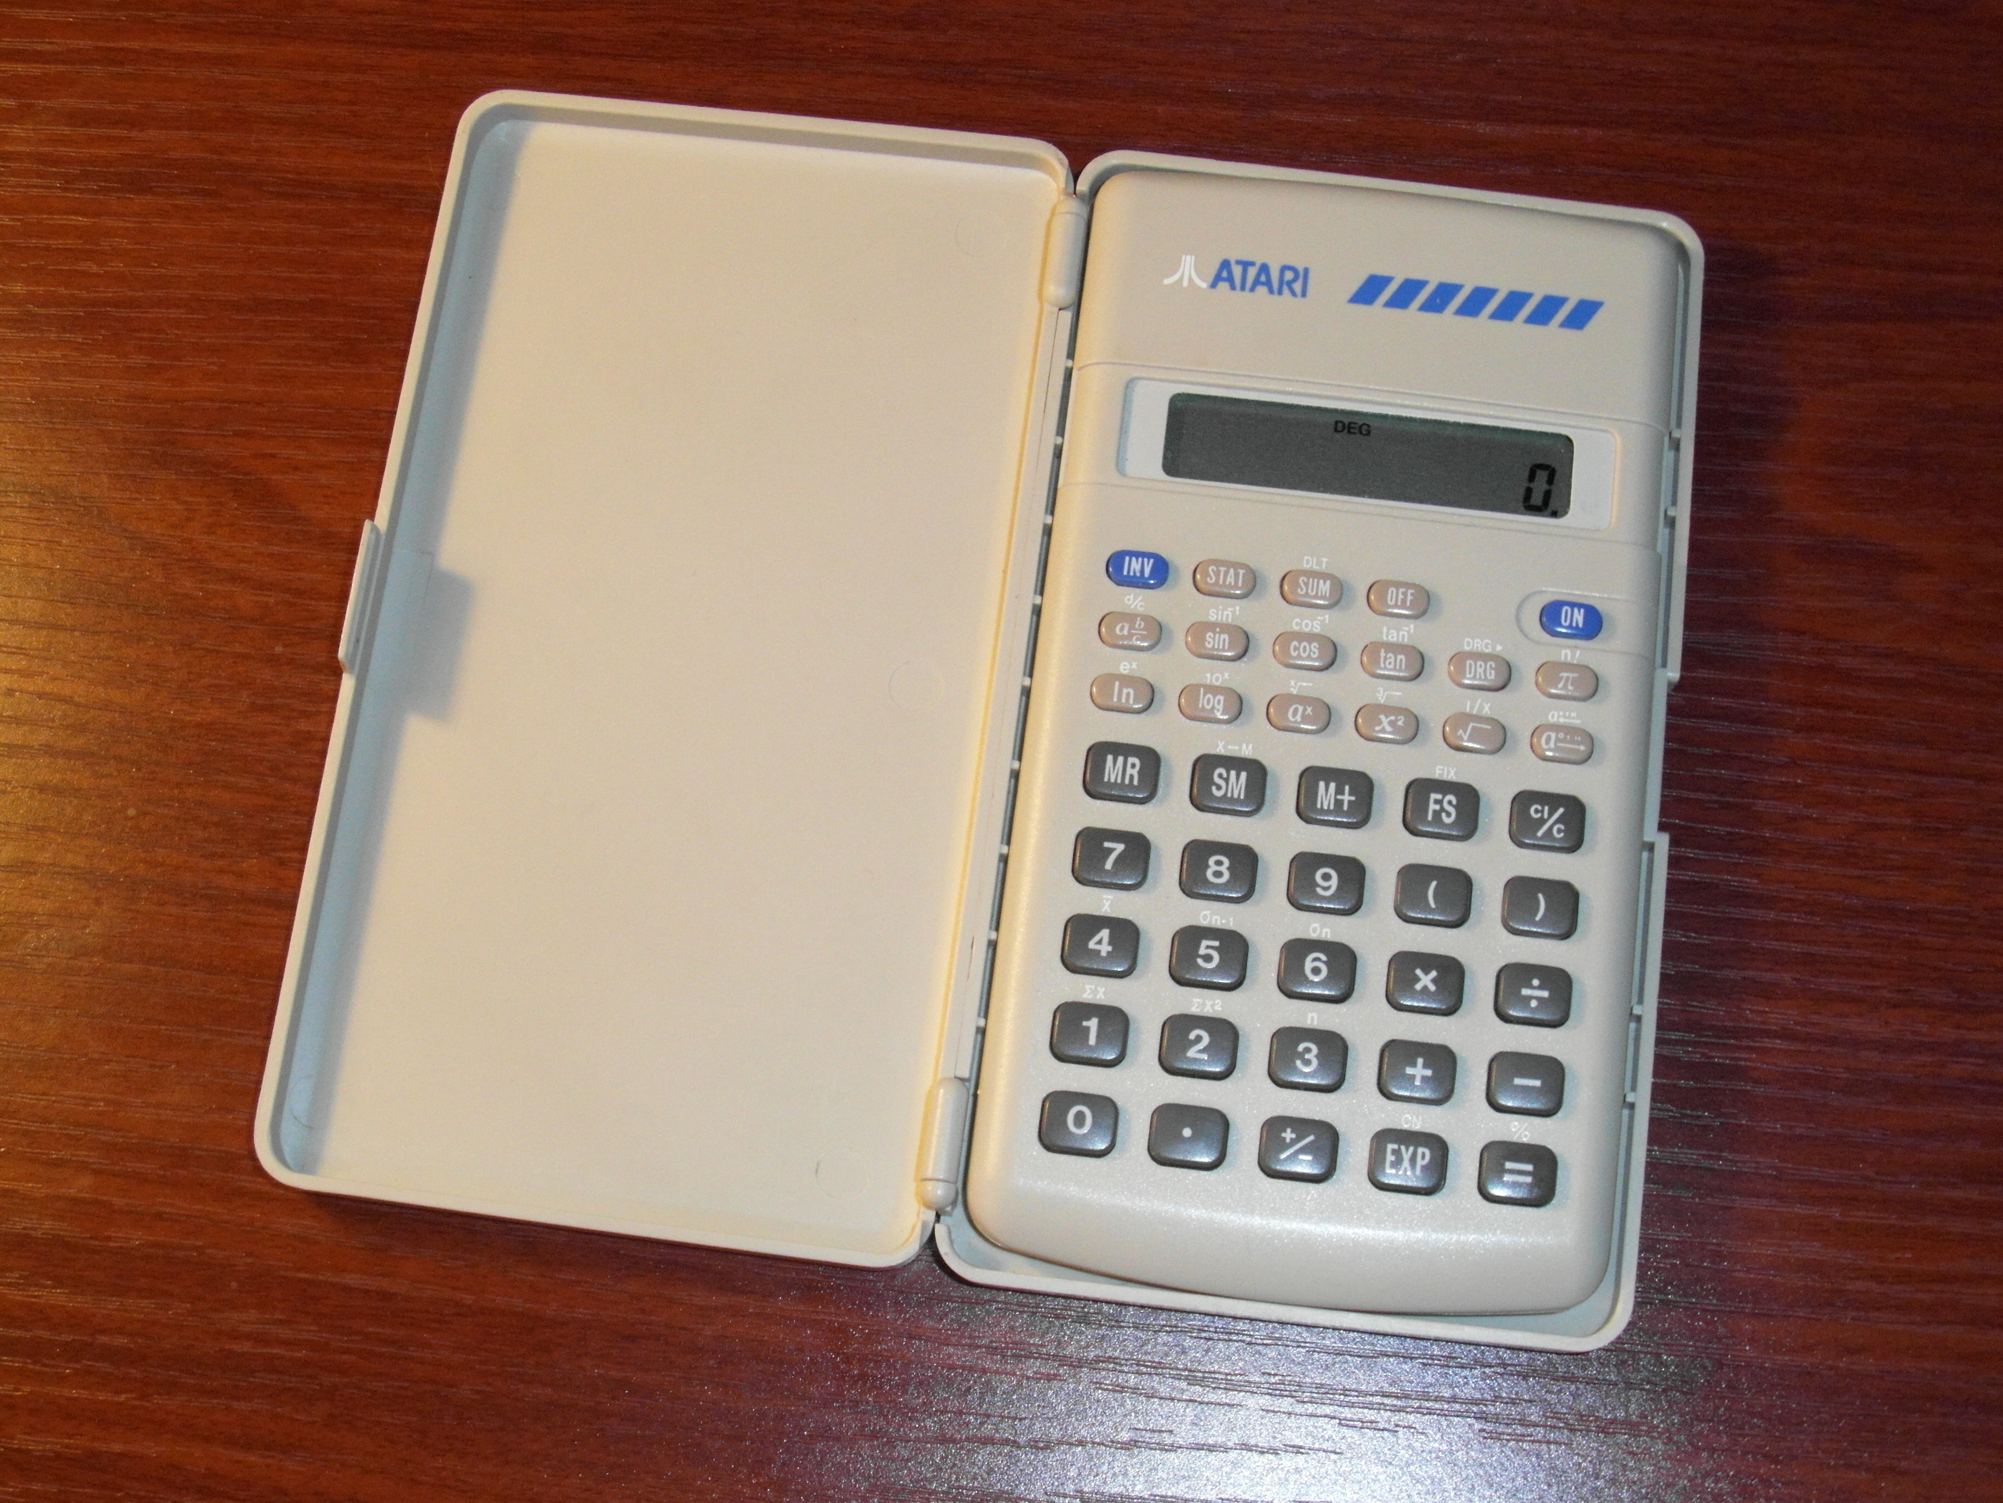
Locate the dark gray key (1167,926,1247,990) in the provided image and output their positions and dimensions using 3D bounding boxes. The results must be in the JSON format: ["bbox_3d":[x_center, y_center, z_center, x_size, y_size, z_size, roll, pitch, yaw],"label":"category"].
[{"bbox_3d":[0.023,0.023,0.401,0.009,0.002,0.007,7,71,3],"label":"dark gray key"}]

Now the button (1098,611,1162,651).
[{"bbox_3d":[0.015,-0.014,0.417,0.007,0.002,0.004,7,71,3],"label":"button"}]

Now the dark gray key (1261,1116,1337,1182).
[{"bbox_3d":[0.033,0.044,0.394,0.009,0.002,0.007,7,71,3],"label":"dark gray key"}]

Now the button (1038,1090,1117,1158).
[{"bbox_3d":[0.009,0.043,0.412,0.009,0.003,0.007,7,74,3],"label":"button"}]

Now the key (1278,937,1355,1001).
[{"bbox_3d":[0.035,0.024,0.395,0.009,0.002,0.007,6,72,3],"label":"key"}]

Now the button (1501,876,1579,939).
[{"bbox_3d":[0.063,0.018,0.418,0.009,0.003,0.007,7,74,3],"label":"button"}]

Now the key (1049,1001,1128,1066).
[{"bbox_3d":[0.010,0.032,0.402,0.009,0.002,0.007,7,71,3],"label":"key"}]

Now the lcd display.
[{"bbox_3d":[0.043,-0.035,0.422,0.048,0.002,0.011,7,71,3],"label":"lcd display"}]

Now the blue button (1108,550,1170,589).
[{"bbox_3d":[0.016,-0.021,0.417,0.007,0.002,0.004,7,71,3],"label":"blue button"}]

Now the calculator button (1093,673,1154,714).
[{"bbox_3d":[0.014,-0.007,0.406,0.007,0.002,0.004,6,72,3],"label":"calculator button"}]

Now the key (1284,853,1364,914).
[{"bbox_3d":[0.038,0.015,0.420,0.009,0.003,0.007,7,74,3],"label":"key"}]

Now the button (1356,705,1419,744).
[{"bbox_3d":[0.046,-0.003,0.425,0.007,0.002,0.004,7,74,3],"label":"button"}]

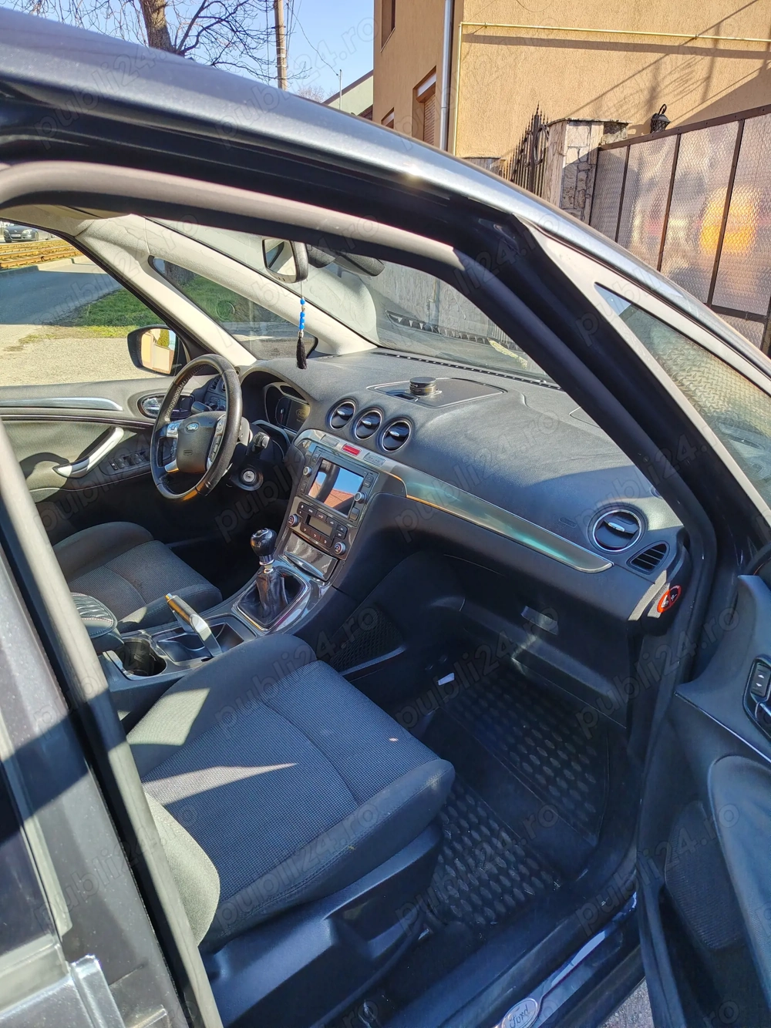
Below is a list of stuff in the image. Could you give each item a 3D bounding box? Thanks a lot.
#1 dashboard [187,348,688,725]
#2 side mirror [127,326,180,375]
[{"bbox_3d":[0.114,-0.086,1.675,0.590,0.500,1.460,-16,27,-35],"label":"dashboard"},{"bbox_3d":[-0.691,-0.488,2.165,0.220,0.155,0.115,17,27,34],"label":"side mirror"}]

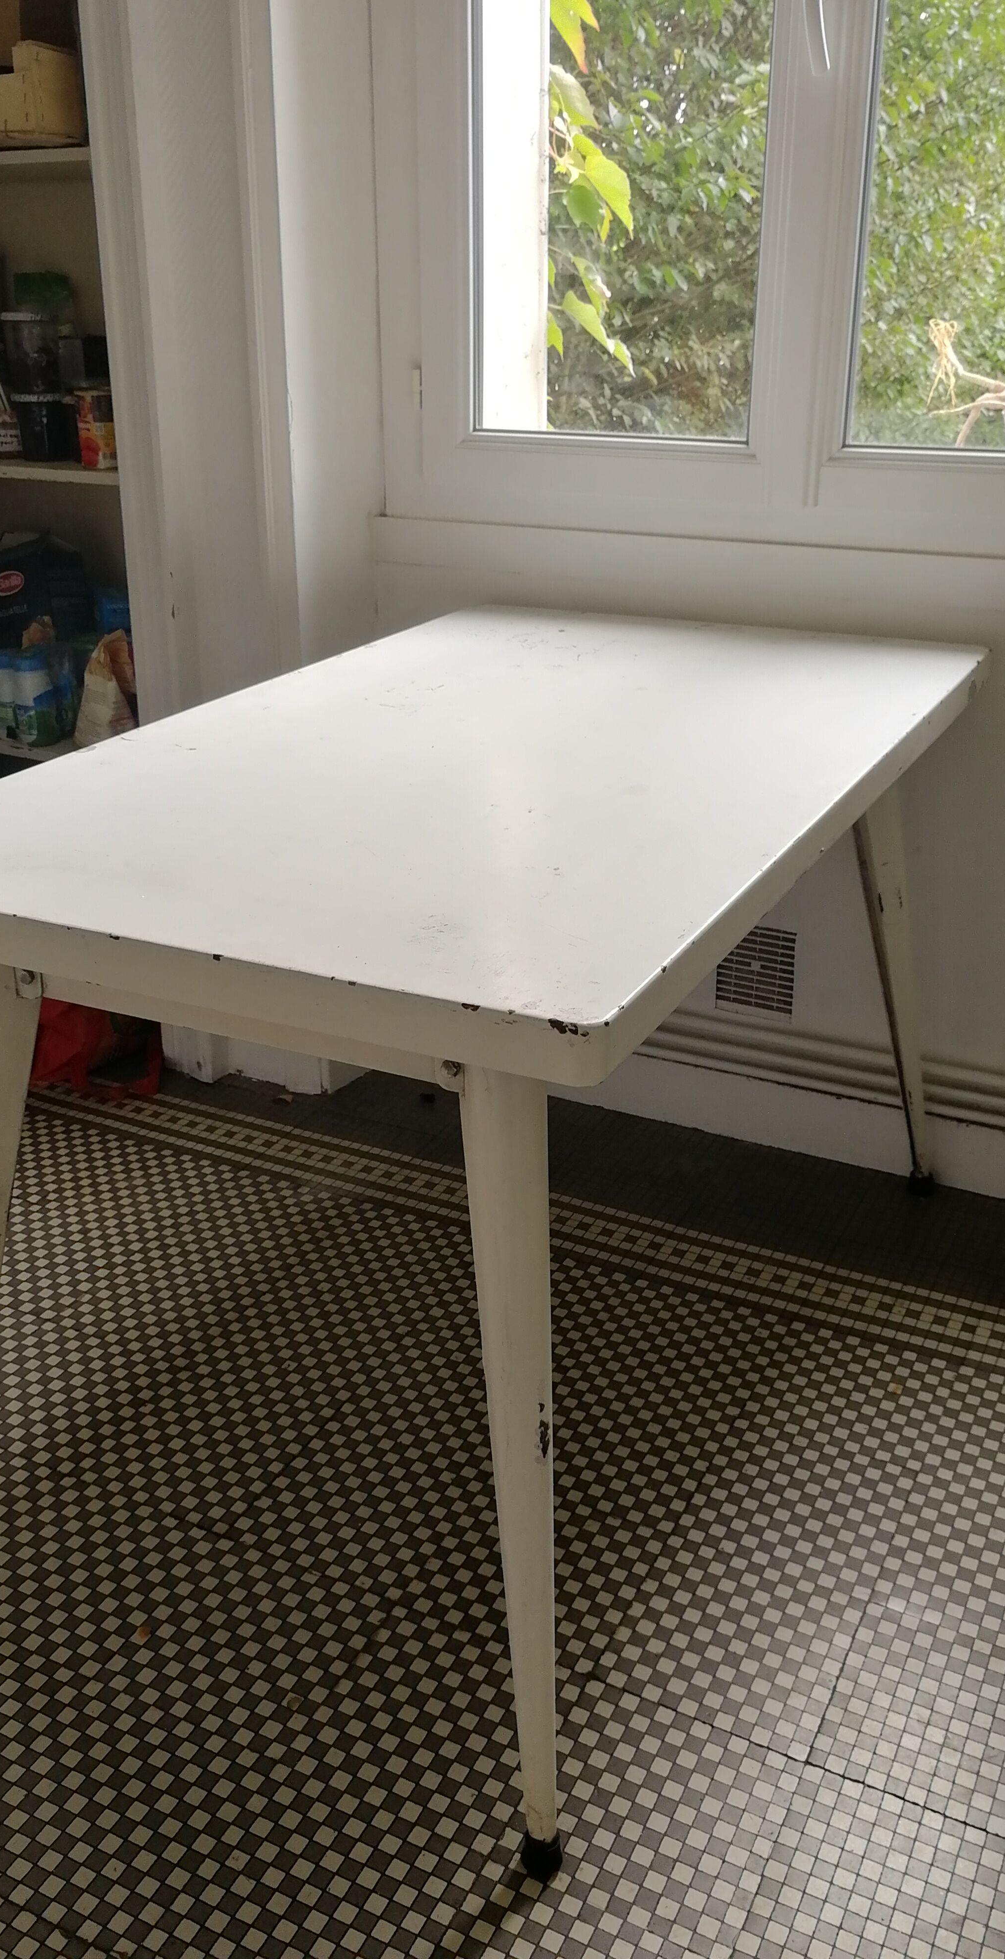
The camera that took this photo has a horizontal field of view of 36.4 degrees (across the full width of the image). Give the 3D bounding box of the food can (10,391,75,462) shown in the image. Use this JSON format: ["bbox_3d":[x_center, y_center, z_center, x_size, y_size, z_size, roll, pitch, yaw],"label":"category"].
[{"bbox_3d":[-0.714,-0.861,2.381,0.082,0.096,0.082,0,23,0],"label":"food can"}]

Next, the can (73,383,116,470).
[{"bbox_3d":[-0.596,-0.819,2.280,0.074,0.106,0.074,0,23,0],"label":"can"}]

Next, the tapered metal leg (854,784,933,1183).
[{"bbox_3d":[0.535,0.006,2.049,0.066,0.700,0.066,3,32,28],"label":"tapered metal leg"}]

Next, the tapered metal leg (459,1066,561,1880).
[{"bbox_3d":[0.018,0.385,1.180,0.066,0.700,0.066,4,13,28],"label":"tapered metal leg"}]

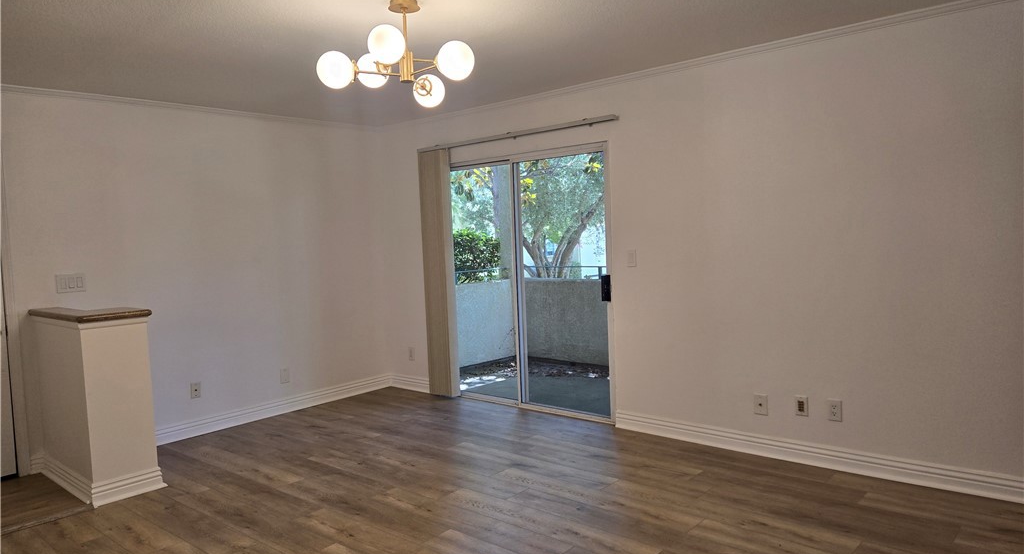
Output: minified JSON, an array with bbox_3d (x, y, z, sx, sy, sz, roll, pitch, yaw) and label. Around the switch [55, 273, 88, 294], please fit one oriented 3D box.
[{"bbox_3d":[-2.898,0.043,4.477,0.010,0.117,0.163,1,5,41],"label":"switch"}]

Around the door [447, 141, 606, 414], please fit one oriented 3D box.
[{"bbox_3d":[0.065,0.056,5.380,1.760,2.010,0.100,1,5,41],"label":"door"}]

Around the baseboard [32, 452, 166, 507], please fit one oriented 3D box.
[{"bbox_3d":[-2.527,1.180,4.190,0.980,0.136,0.420,1,5,41],"label":"baseboard"}]

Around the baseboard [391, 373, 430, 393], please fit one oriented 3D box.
[{"bbox_3d":[-0.921,0.984,6.290,0.610,0.127,0.020,1,5,41],"label":"baseboard"}]

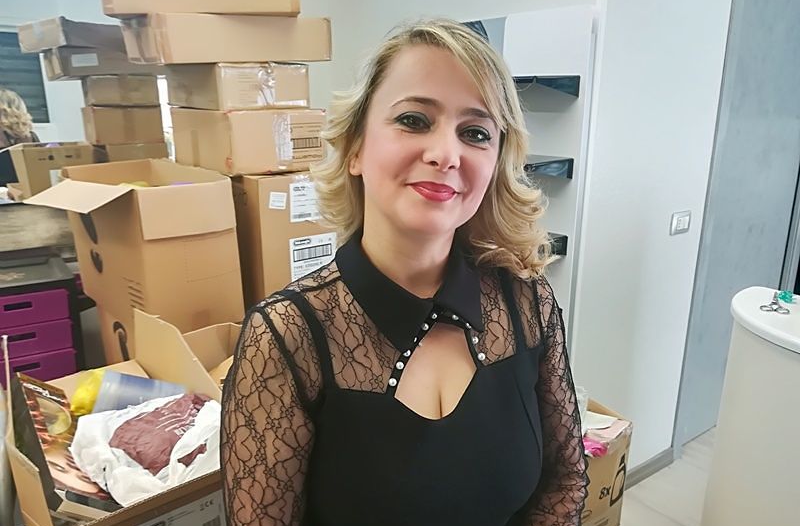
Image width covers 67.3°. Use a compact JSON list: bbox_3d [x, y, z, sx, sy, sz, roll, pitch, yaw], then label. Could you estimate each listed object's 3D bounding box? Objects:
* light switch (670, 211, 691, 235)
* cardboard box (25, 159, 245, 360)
[{"bbox_3d":[1.030,-0.144,2.197,0.120,0.081,0.011,-9,17,-36],"label":"light switch"},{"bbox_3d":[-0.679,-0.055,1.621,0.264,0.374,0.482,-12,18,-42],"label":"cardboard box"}]

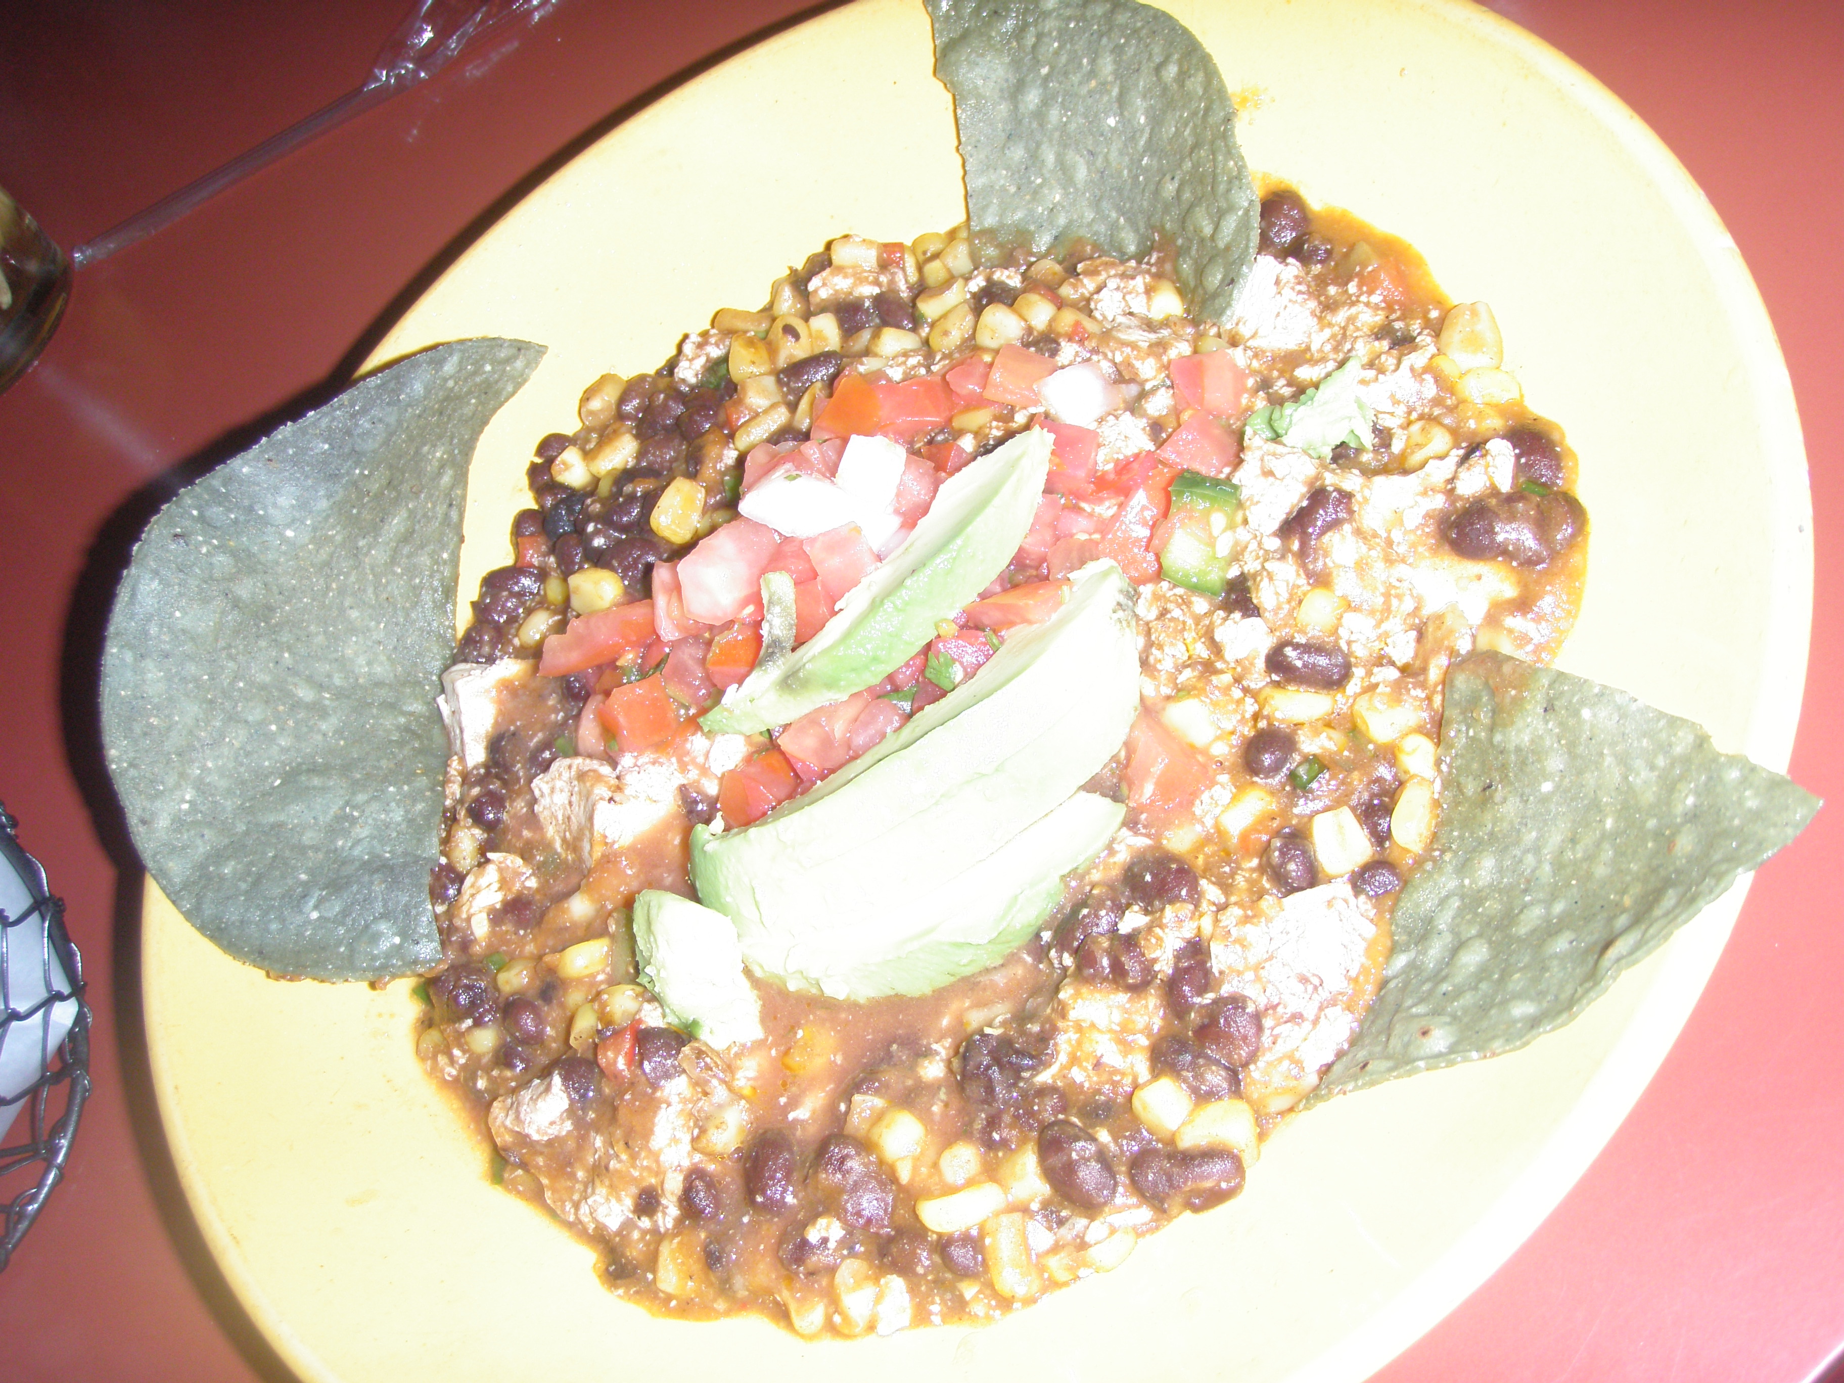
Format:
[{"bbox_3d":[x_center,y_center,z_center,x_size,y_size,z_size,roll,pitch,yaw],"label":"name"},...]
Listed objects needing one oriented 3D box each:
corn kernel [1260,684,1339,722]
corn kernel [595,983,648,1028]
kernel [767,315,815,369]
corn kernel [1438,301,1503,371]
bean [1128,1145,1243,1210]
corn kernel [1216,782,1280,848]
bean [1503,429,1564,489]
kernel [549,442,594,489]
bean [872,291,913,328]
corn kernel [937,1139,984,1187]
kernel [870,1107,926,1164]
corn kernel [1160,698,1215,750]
[{"bbox_3d":[0.055,0.002,0.296,0.011,0.006,0.007,6,66,31],"label":"corn kernel"},{"bbox_3d":[-0.044,0.046,0.293,0.008,0.006,0.007,-14,60,0],"label":"corn kernel"},{"bbox_3d":[-0.024,-0.062,0.360,0.008,0.006,0.010,0,63,28],"label":"kernel"},{"bbox_3d":[0.082,-0.053,0.304,0.009,0.005,0.010,0,63,28],"label":"corn kernel"},{"bbox_3d":[0.036,0.066,0.275,0.015,0.007,0.008,-3,61,6],"label":"bean"},{"bbox_3d":[0.048,0.018,0.296,0.010,0.006,0.007,-36,52,6],"label":"corn kernel"},{"bbox_3d":[0.091,-0.034,0.299,0.009,0.008,0.011,-31,52,10],"label":"bean"},{"bbox_3d":[-0.068,-0.044,0.397,0.008,0.005,0.009,16,72,34],"label":"kernel"},{"bbox_3d":[-0.005,-0.070,0.369,0.007,0.007,0.010,-43,51,0],"label":"bean"},{"bbox_3d":[0.005,0.065,0.278,0.006,0.006,0.007,-17,60,-2],"label":"corn kernel"},{"bbox_3d":[-0.003,0.065,0.297,0.008,0.006,0.009,-39,52,3],"label":"kernel"},{"bbox_3d":[0.038,0.004,0.285,0.009,0.005,0.007,33,81,37],"label":"corn kernel"}]

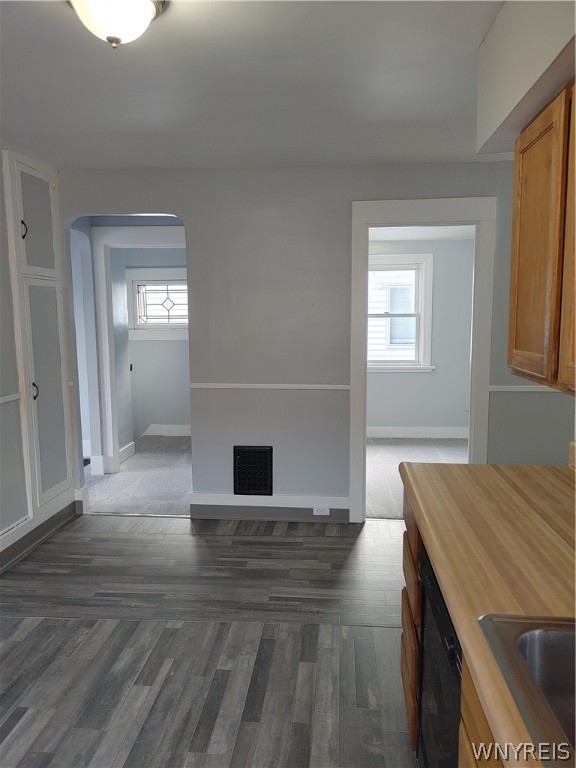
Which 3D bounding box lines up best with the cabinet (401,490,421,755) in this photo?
[{"bbox_3d":[0.737,0.823,1.976,0.630,0.876,0.465,0,7,6],"label":"cabinet"}]

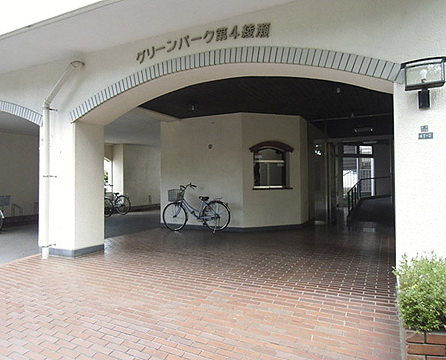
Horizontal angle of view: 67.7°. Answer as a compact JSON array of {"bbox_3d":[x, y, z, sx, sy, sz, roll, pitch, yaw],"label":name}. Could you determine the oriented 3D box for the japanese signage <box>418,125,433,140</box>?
[{"bbox_3d":[1.904,-0.443,3.116,0.118,0.138,0.015,-1,0,26],"label":"japanese signage"}]

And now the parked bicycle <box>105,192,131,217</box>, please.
[{"bbox_3d":[-4.007,0.750,12.003,1.760,1.060,0.550,-1,0,26],"label":"parked bicycle"}]

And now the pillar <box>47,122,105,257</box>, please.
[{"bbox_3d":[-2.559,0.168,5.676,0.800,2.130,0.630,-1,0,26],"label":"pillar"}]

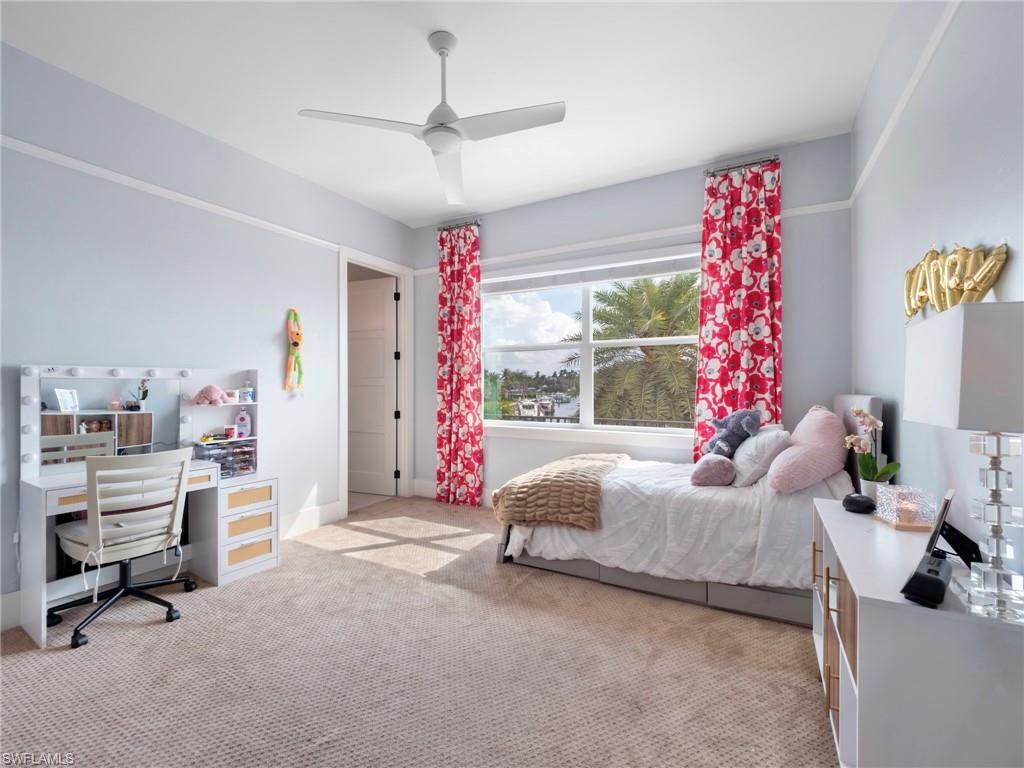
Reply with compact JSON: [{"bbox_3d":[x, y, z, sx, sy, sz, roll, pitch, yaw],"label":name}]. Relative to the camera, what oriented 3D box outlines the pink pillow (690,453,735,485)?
[{"bbox_3d":[1.323,0.565,2.720,0.270,0.210,0.250,0,0,27],"label":"pink pillow"}]

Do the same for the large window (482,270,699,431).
[{"bbox_3d":[0.664,-0.297,3.844,2.160,1.380,0.100,0,0,27],"label":"large window"}]

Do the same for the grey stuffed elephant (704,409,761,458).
[{"bbox_3d":[1.523,0.352,2.860,0.340,0.350,0.280,0,0,6],"label":"grey stuffed elephant"}]

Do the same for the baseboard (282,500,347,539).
[{"bbox_3d":[-1.720,1.175,3.631,0.020,0.170,0.580,0,0,31],"label":"baseboard"}]

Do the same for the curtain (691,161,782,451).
[{"bbox_3d":[1.730,-0.193,3.178,0.580,2.870,0.130,0,0,27],"label":"curtain"}]

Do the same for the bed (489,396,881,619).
[{"bbox_3d":[1.098,0.658,2.921,2.080,1.180,1.060,0,0,27],"label":"bed"}]

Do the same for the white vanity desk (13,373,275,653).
[{"bbox_3d":[-2.091,0.580,2.518,0.410,1.355,1.100,0,0,32],"label":"white vanity desk"}]

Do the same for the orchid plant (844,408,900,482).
[{"bbox_3d":[1.419,0.250,1.630,0.180,0.310,0.180,0,0,31],"label":"orchid plant"}]

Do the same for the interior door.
[{"bbox_3d":[-1.614,0.032,4.747,0.710,2.430,0.045,0,0,20],"label":"interior door"}]

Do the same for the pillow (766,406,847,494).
[{"bbox_3d":[1.759,0.394,2.536,0.420,0.490,0.560,0,0,27],"label":"pillow"}]

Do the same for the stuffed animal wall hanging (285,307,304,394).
[{"bbox_3d":[-1.793,-0.291,3.444,0.090,0.680,0.140,0,0,31],"label":"stuffed animal wall hanging"}]

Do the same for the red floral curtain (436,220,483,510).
[{"bbox_3d":[-0.552,-0.181,4.316,0.570,2.870,0.130,0,0,27],"label":"red floral curtain"}]

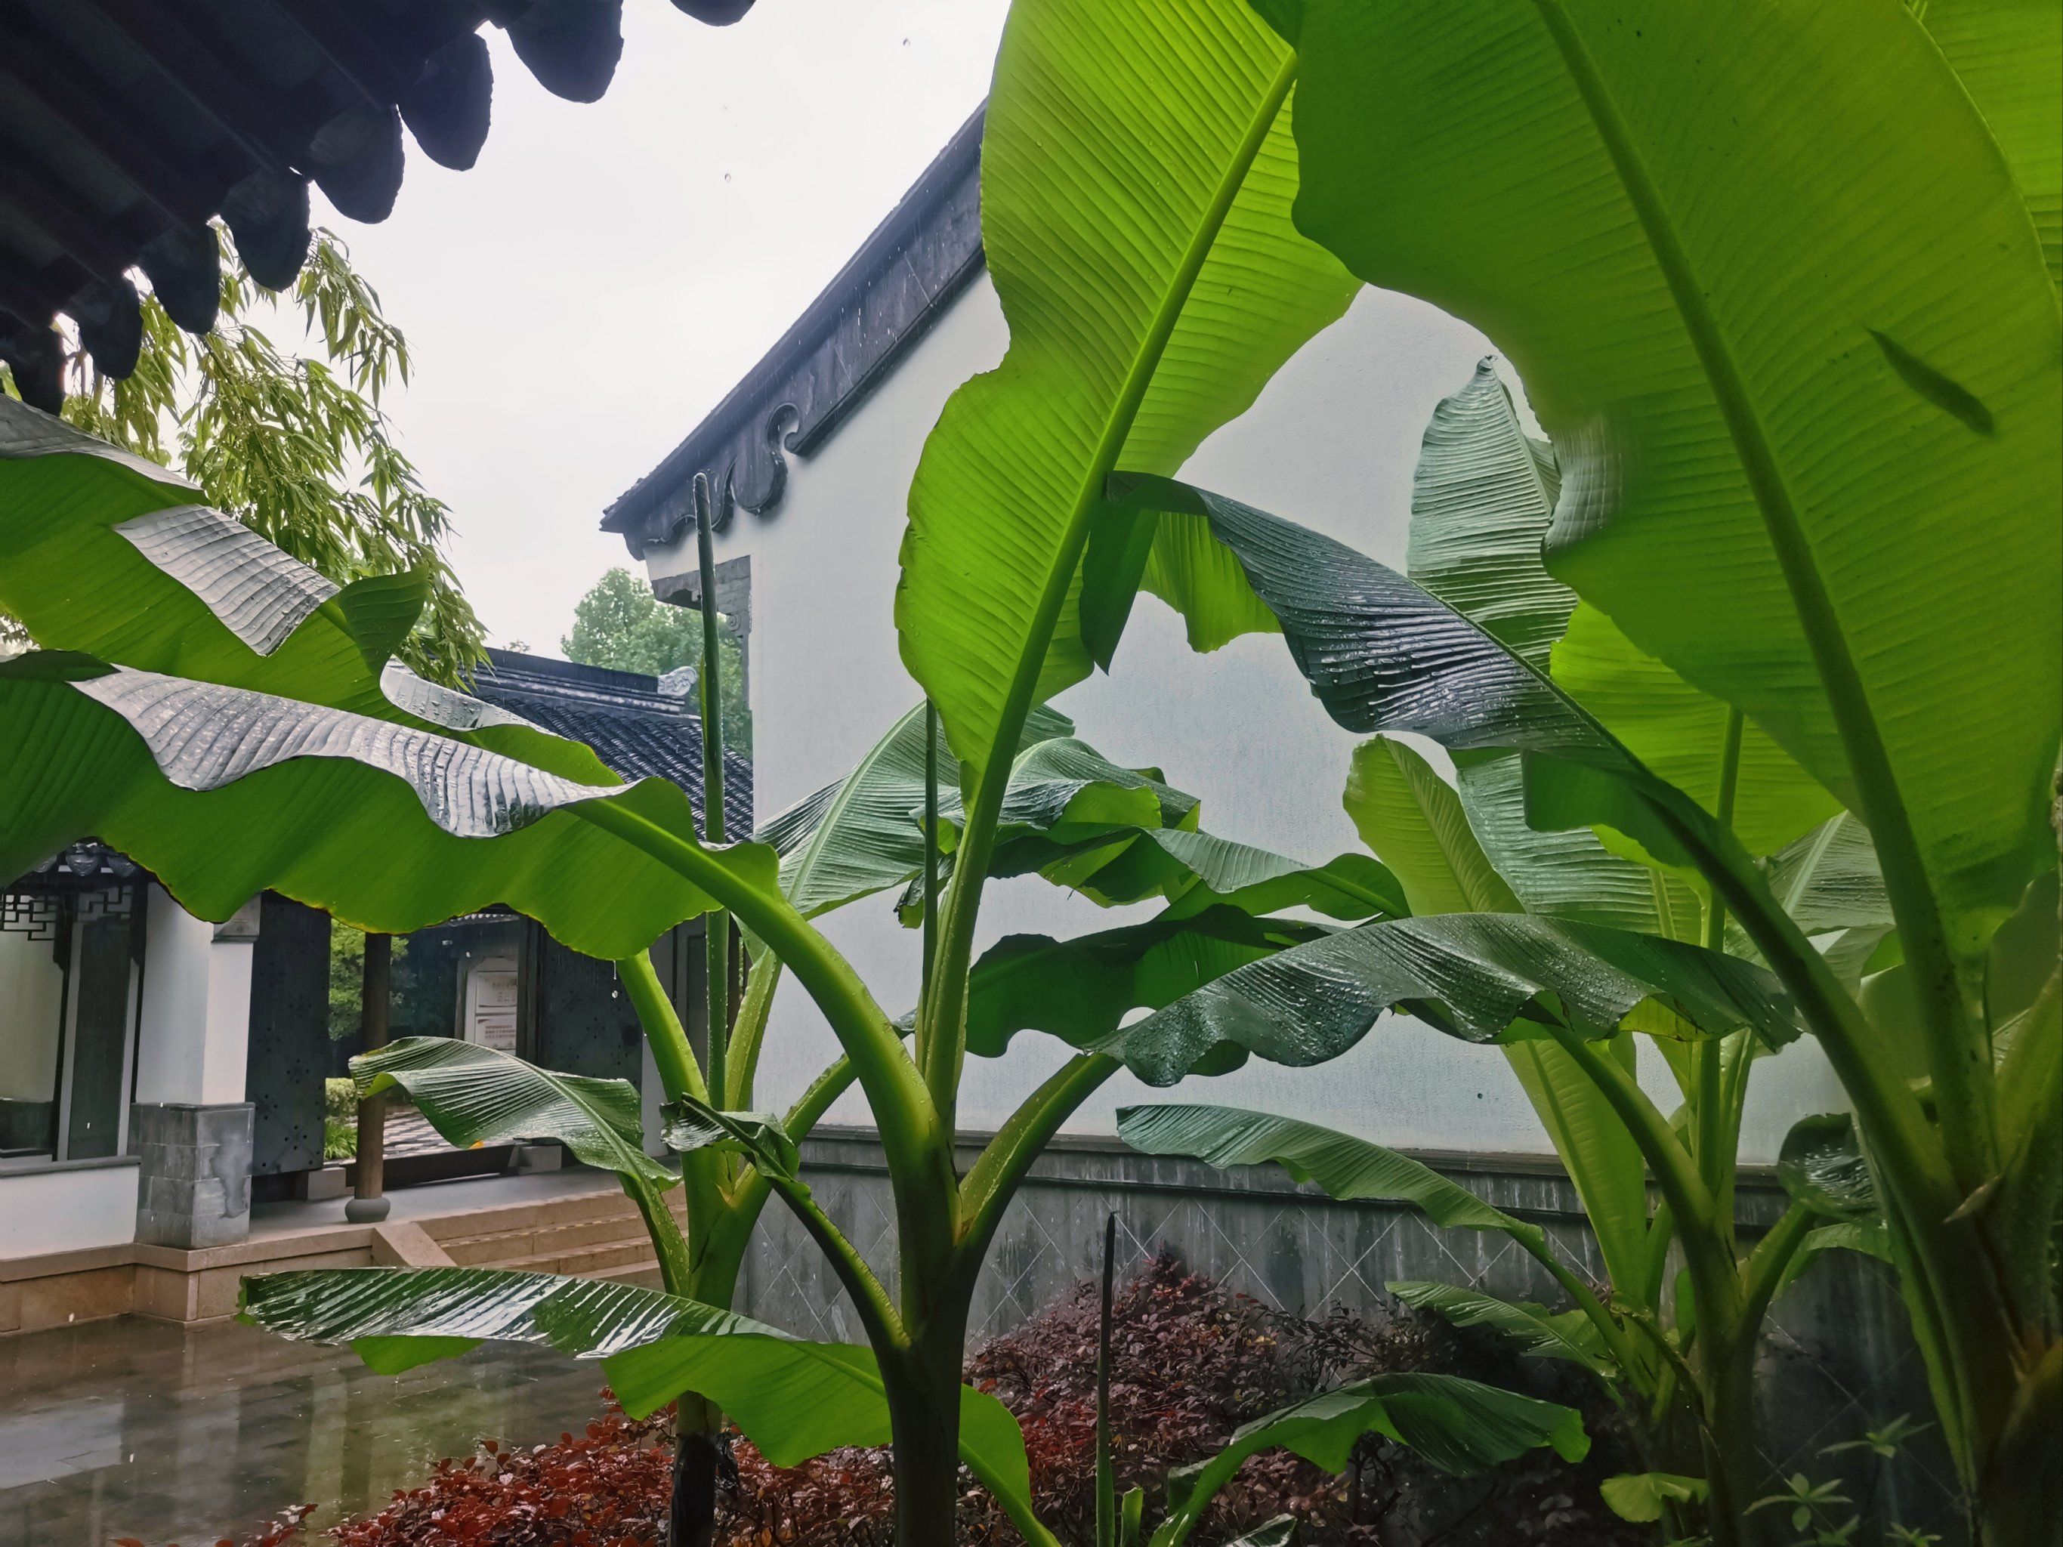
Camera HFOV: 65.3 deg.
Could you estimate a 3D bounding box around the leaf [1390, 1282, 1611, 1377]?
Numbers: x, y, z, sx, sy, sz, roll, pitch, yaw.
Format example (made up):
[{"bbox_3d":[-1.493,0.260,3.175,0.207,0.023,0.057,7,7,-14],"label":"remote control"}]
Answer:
[{"bbox_3d":[1.135,1.346,3.900,0.500,0.200,0.260,-1,-8,-6],"label":"leaf"}]

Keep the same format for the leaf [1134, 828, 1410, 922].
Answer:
[{"bbox_3d":[0.603,0.254,4.000,0.650,0.210,0.340,-2,-8,5],"label":"leaf"}]

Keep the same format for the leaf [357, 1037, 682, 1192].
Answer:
[{"bbox_3d":[-1.417,0.932,4.400,0.830,0.370,0.360,-1,-8,-6],"label":"leaf"}]

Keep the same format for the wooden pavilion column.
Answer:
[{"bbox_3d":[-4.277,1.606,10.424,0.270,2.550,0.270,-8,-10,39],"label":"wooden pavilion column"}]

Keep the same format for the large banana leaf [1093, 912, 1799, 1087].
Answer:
[{"bbox_3d":[0.787,0.420,3.050,1.270,0.300,0.420,-1,-8,-6],"label":"large banana leaf"}]

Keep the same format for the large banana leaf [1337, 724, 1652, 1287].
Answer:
[{"bbox_3d":[1.127,0.588,3.900,0.660,1.300,0.360,-2,-8,0],"label":"large banana leaf"}]

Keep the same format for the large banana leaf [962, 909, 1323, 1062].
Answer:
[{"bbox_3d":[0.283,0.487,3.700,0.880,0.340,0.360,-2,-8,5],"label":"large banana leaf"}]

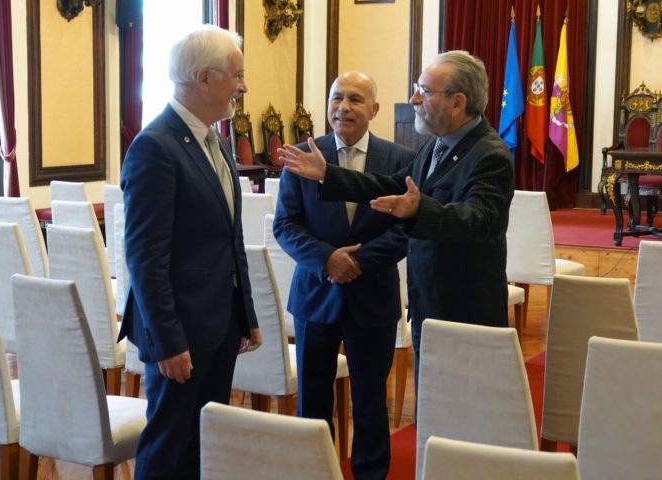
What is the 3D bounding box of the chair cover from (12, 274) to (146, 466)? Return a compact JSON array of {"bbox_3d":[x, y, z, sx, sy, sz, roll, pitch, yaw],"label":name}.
[{"bbox_3d":[-0.776,0.401,4.253,0.420,0.607,0.630,5,8,32],"label":"chair cover"}]

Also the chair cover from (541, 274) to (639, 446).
[{"bbox_3d":[0.994,0.385,4.316,0.385,0.584,0.616,5,8,28],"label":"chair cover"}]

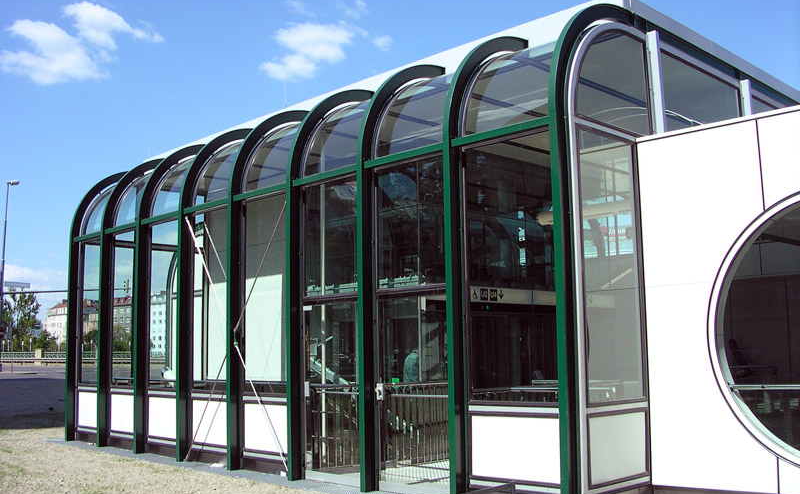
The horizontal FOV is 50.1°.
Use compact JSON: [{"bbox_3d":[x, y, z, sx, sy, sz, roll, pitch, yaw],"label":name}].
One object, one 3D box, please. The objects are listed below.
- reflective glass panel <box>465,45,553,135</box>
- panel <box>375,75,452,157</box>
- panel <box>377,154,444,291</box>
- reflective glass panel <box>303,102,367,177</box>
[{"bbox_3d":[1.604,-1.804,9.611,1.316,1.387,1.401,6,-10,-44],"label":"reflective glass panel"},{"bbox_3d":[0.586,-1.586,9.838,1.258,1.271,1.205,7,-11,-44],"label":"panel"},{"bbox_3d":[0.215,-0.274,10.021,0.072,1.502,1.373,6,-10,-44],"label":"panel"},{"bbox_3d":[-0.382,-1.528,11.630,1.316,1.387,1.401,6,-10,-44],"label":"reflective glass panel"}]

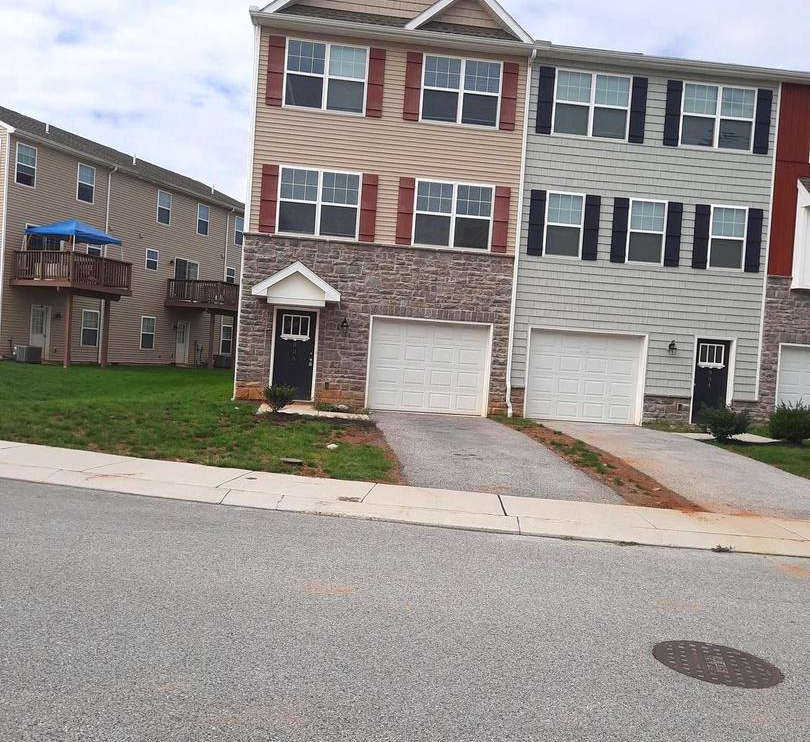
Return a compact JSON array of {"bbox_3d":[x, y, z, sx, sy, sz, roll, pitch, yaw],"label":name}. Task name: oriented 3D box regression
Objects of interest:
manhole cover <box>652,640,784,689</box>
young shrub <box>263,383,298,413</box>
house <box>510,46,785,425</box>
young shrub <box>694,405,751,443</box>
[{"bbox_3d":[1.726,1.631,4.334,0.670,0.030,0.670,4,1,-6],"label":"manhole cover"},{"bbox_3d":[-2.549,0.558,15.840,0.680,0.600,0.650,4,1,-6],"label":"young shrub"},{"bbox_3d":[5.112,-4.032,23.447,6.000,10.450,11.000,4,1,-6],"label":"house"},{"bbox_3d":[6.961,1.151,17.100,1.150,0.730,1.090,4,1,-6],"label":"young shrub"}]

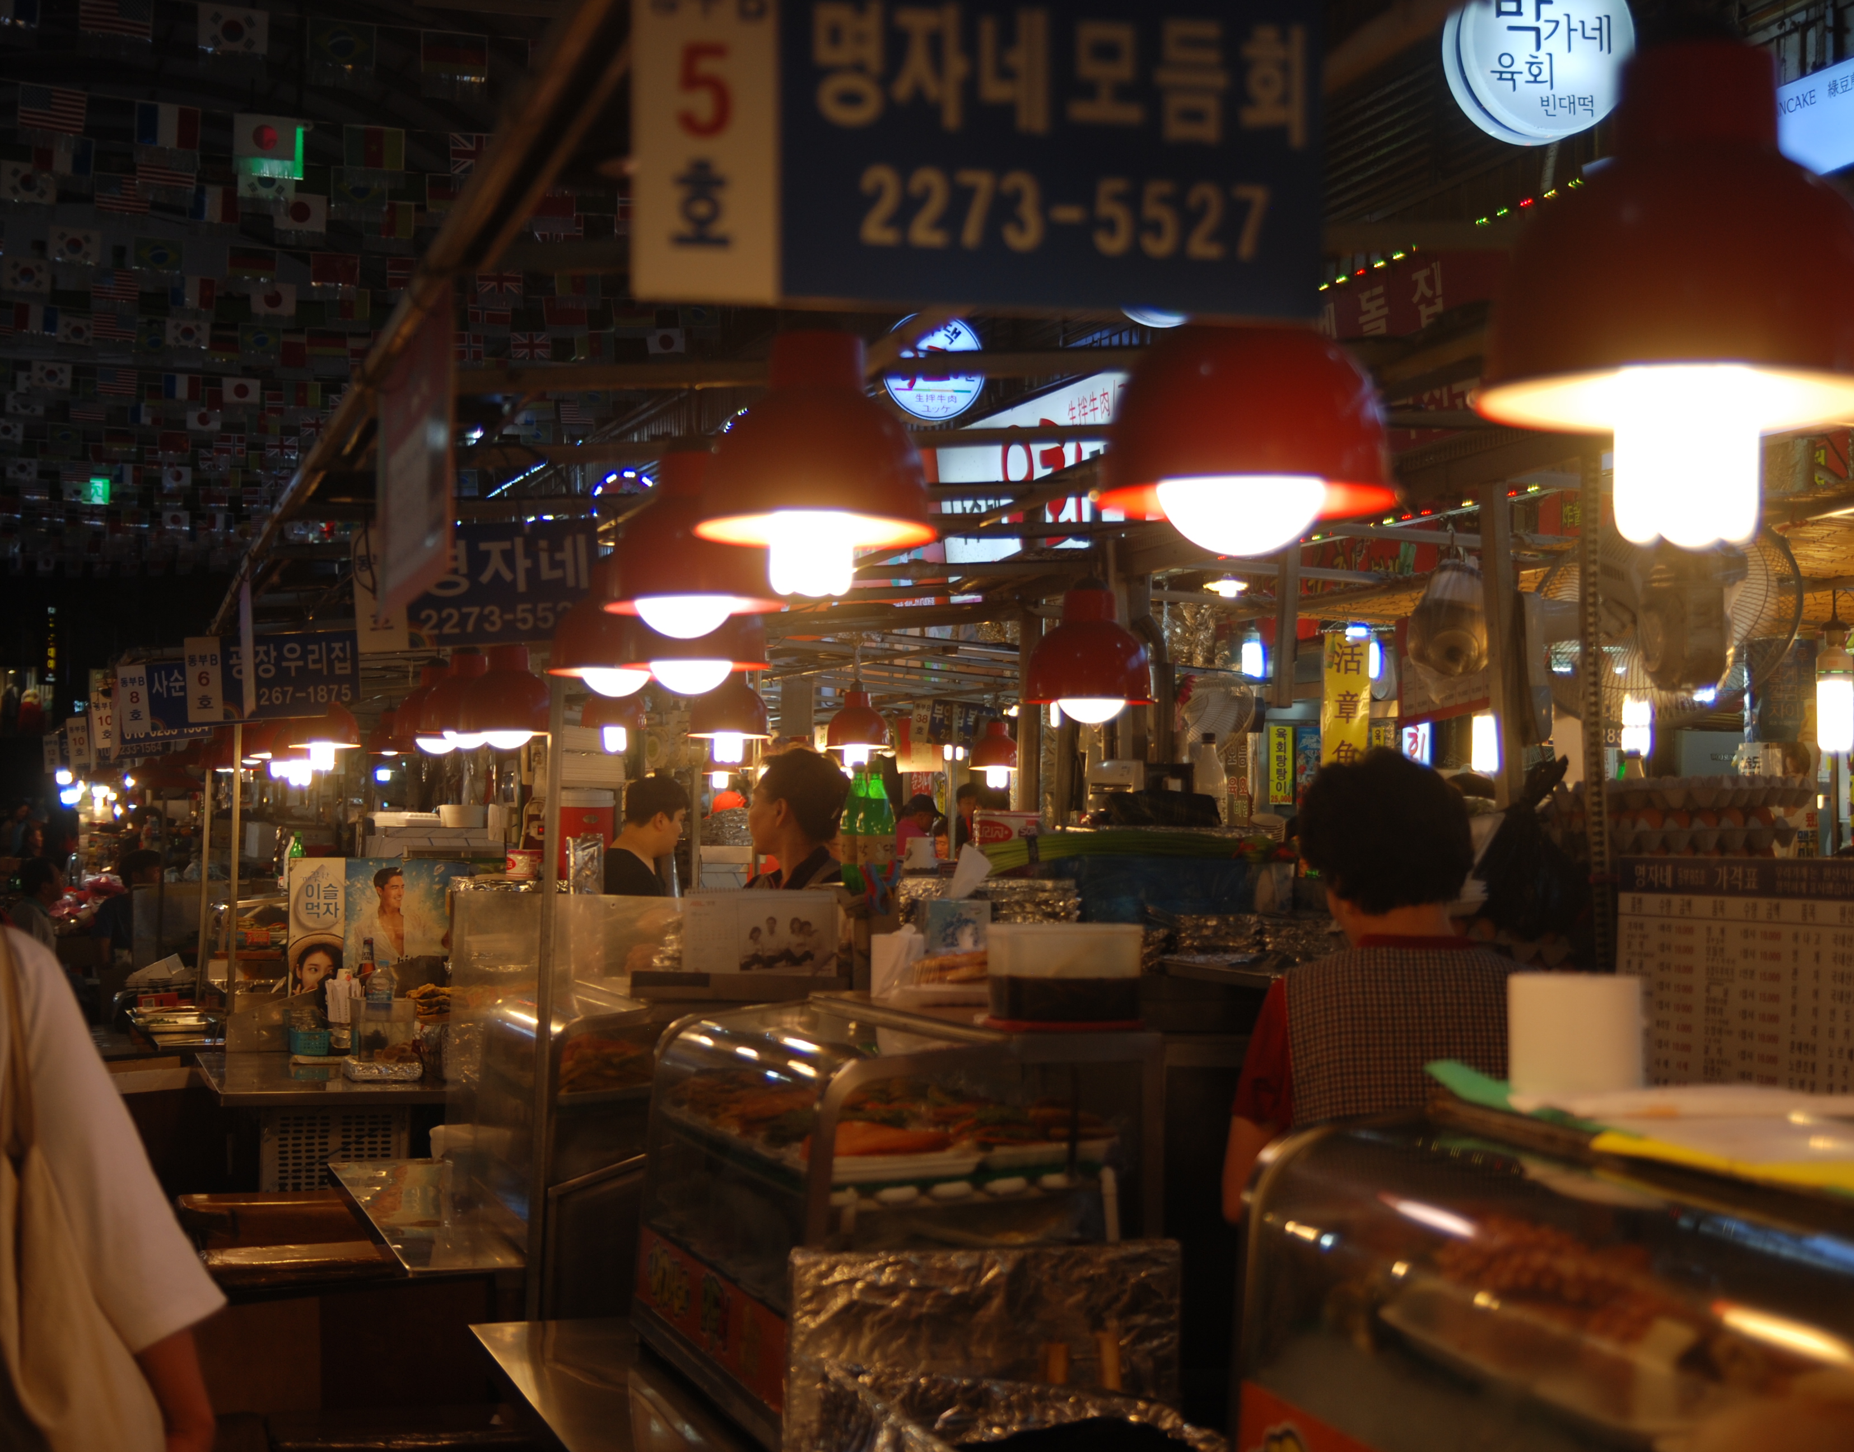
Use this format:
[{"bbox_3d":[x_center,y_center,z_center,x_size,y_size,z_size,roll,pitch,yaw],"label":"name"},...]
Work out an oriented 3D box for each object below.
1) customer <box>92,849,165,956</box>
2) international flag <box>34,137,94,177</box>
[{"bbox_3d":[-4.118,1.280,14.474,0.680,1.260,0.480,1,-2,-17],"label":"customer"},{"bbox_3d":[-4.423,-2.913,14.200,0.320,0.205,0.020,2,-3,-17],"label":"international flag"}]

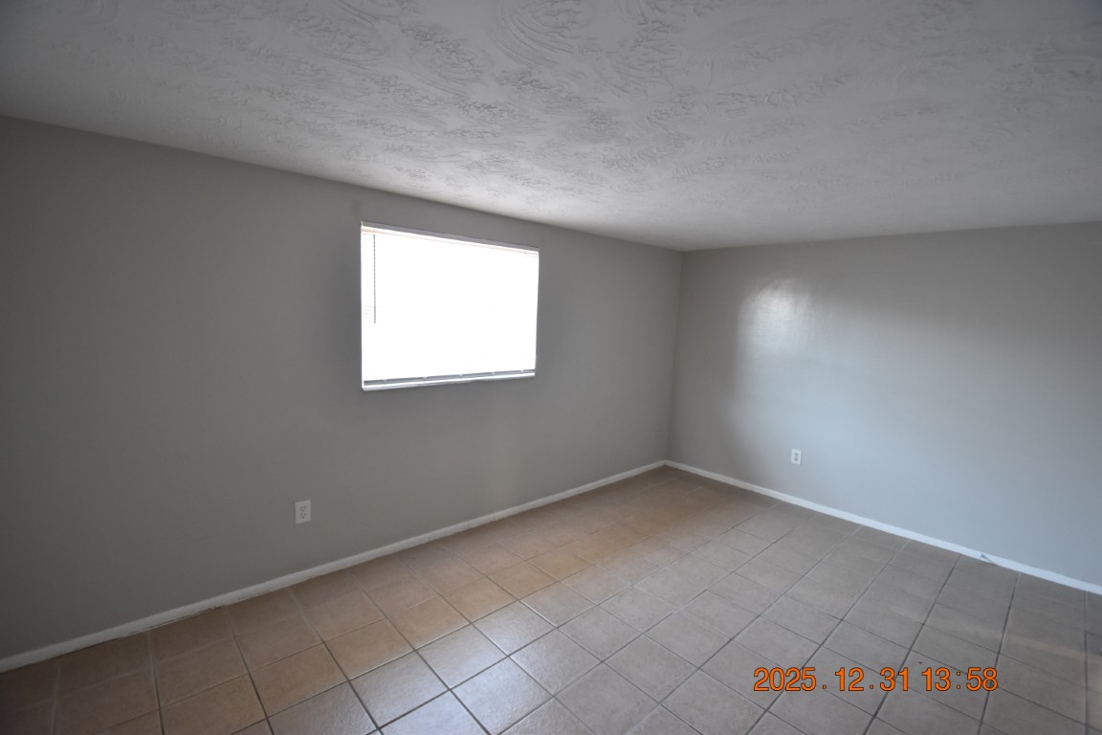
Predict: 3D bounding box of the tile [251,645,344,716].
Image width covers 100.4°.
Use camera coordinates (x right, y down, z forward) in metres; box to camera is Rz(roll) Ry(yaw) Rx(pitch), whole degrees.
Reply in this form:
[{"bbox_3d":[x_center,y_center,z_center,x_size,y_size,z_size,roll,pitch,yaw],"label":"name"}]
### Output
[{"bbox_3d":[-1.096,1.345,1.990,0.306,0.010,0.306,-2,7,-42],"label":"tile"}]

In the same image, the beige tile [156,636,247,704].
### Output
[{"bbox_3d":[-1.542,1.327,2.023,0.306,0.010,0.306,-2,7,-42],"label":"beige tile"}]

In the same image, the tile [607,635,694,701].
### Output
[{"bbox_3d":[0.456,1.375,2.114,0.303,0.010,0.303,-2,7,-42],"label":"tile"}]

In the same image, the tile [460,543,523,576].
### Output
[{"bbox_3d":[-0.387,1.262,3.021,0.303,0.010,0.303,-2,7,-42],"label":"tile"}]

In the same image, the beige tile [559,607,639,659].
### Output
[{"bbox_3d":[0.252,1.351,2.332,0.302,0.010,0.302,-3,8,-42],"label":"beige tile"}]

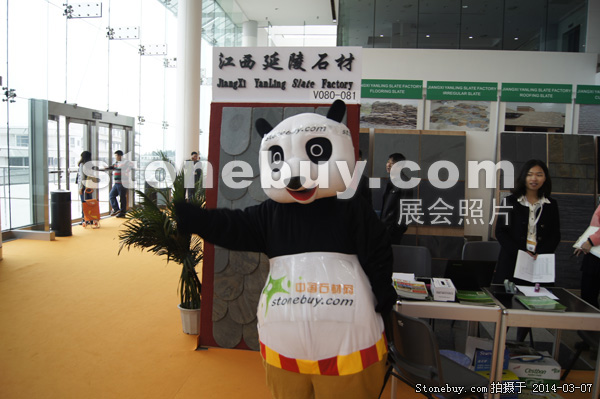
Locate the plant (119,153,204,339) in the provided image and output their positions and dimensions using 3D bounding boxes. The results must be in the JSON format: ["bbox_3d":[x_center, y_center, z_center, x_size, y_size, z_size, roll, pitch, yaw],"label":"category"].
[{"bbox_3d":[-1.179,0.385,4.013,0.820,1.618,0.780,3,5,7],"label":"plant"}]

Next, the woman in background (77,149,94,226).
[{"bbox_3d":[-4.785,-0.268,10.053,0.340,1.643,0.460,4,5,22],"label":"woman in background"}]

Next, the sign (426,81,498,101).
[{"bbox_3d":[2.198,-1.462,6.070,0.930,0.250,0.030,2,5,4],"label":"sign"}]

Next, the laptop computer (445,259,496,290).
[{"bbox_3d":[1.150,0.499,3.158,0.340,0.205,0.337,2,5,-1],"label":"laptop computer"}]

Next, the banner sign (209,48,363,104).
[{"bbox_3d":[-0.108,-1.022,3.700,1.230,0.455,0.035,2,5,7],"label":"banner sign"}]

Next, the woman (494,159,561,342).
[{"bbox_3d":[1.831,0.506,3.571,0.500,1.657,0.300,4,5,25],"label":"woman"}]

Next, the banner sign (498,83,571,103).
[{"bbox_3d":[3.159,-1.420,6.000,0.930,0.250,0.030,2,5,4],"label":"banner sign"}]

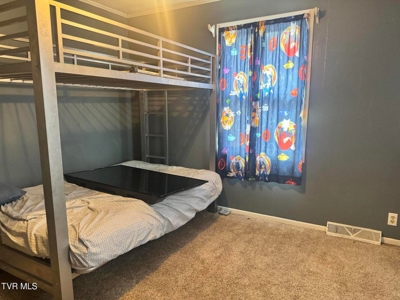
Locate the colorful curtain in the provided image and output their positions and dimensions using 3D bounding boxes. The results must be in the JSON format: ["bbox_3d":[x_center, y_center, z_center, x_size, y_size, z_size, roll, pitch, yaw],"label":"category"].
[{"bbox_3d":[0.607,-0.477,2.927,0.931,1.665,0.080,5,10,28],"label":"colorful curtain"}]

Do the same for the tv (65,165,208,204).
[{"bbox_3d":[-0.626,0.317,2.728,1.230,0.080,0.725,7,8,32],"label":"tv"}]

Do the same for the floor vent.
[{"bbox_3d":[1.477,0.797,2.669,0.455,0.114,0.062,5,10,28],"label":"floor vent"}]

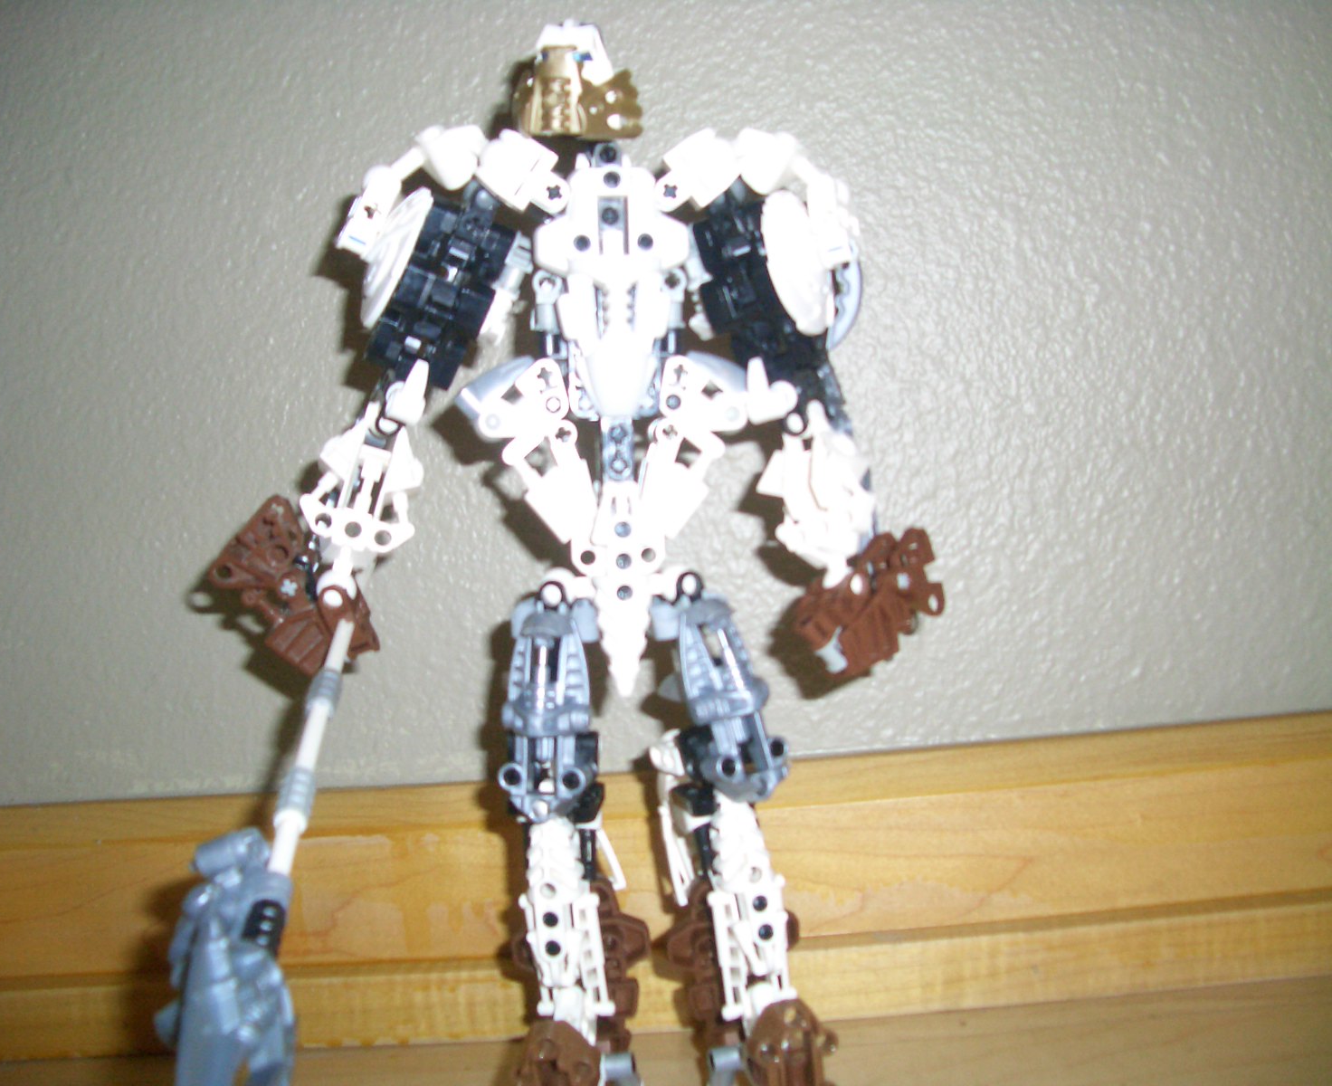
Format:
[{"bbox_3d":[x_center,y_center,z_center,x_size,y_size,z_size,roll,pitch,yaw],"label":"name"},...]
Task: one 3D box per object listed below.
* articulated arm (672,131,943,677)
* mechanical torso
[{"bbox_3d":[0.037,-0.038,0.389,0.050,0.147,0.053,-12,0,-3],"label":"articulated arm"},{"bbox_3d":[-0.010,-0.034,0.385,0.087,0.141,0.052,-2,1,-4],"label":"mechanical torso"}]

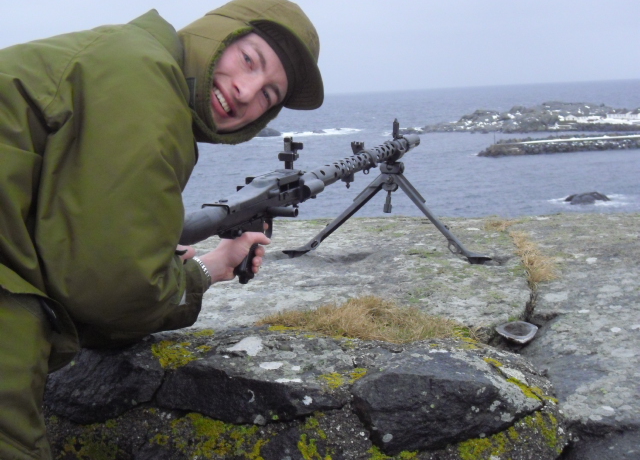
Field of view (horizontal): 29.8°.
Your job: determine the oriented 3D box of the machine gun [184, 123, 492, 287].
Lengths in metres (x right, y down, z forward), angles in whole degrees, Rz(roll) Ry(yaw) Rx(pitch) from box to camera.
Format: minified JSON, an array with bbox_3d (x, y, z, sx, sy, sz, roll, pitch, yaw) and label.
[{"bbox_3d":[-0.020,-0.030,2.802,0.580,0.380,1.210,1,13,28],"label":"machine gun"}]

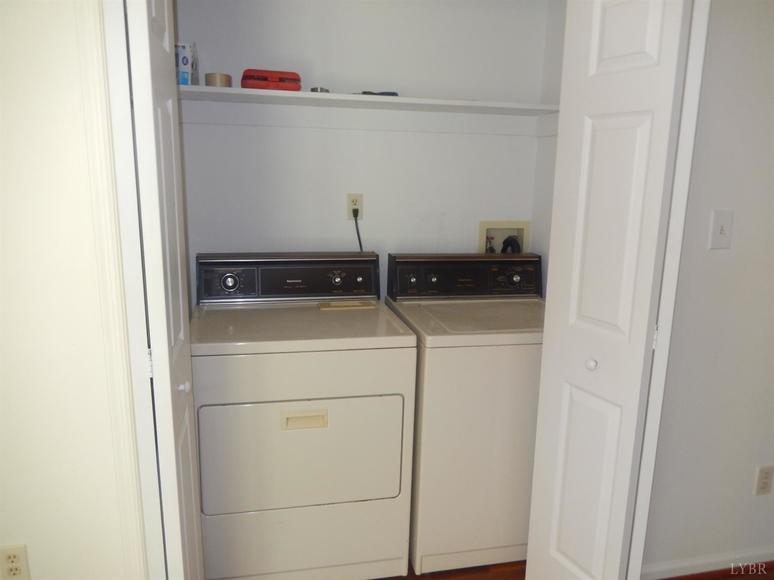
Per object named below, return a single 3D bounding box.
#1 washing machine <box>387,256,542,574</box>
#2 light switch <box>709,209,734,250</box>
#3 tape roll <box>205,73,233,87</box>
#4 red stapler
[{"bbox_3d":[0.385,0.431,2.285,0.685,1.090,0.660,-1,12,-12],"label":"washing machine"},{"bbox_3d":[1.028,-0.185,1.717,0.074,0.118,0.014,-1,12,-12],"label":"light switch"},{"bbox_3d":[-0.618,-0.771,2.055,0.097,0.050,0.097,-1,12,-12],"label":"tape roll"},{"bbox_3d":[-0.438,-0.791,2.108,0.215,0.069,0.110,-1,12,-12],"label":"red stapler"}]

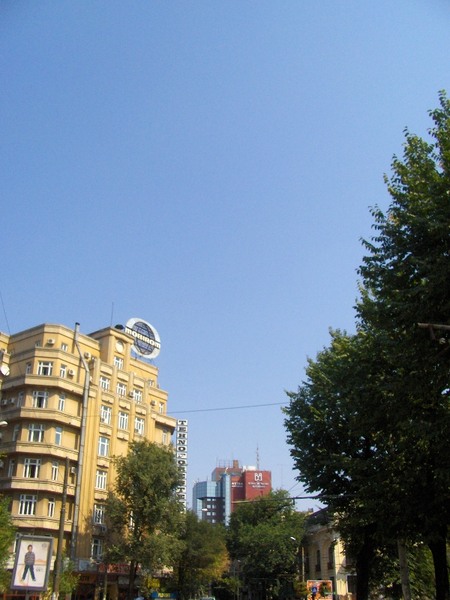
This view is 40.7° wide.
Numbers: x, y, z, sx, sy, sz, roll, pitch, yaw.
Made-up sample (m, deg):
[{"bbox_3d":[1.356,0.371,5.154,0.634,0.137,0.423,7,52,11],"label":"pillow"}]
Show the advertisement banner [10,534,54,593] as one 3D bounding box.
[{"bbox_3d":[-7.862,10.730,24.731,1.420,2.000,0.200,12,-28,-22],"label":"advertisement banner"}]

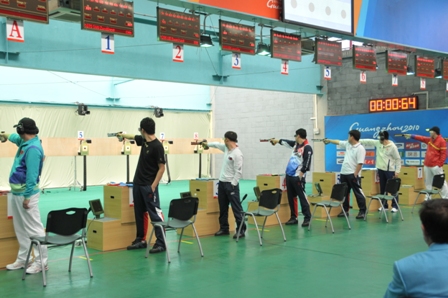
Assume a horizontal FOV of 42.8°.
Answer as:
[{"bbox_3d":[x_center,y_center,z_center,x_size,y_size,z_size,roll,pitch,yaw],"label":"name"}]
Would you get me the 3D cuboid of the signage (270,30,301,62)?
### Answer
[{"bbox_3d":[1.137,-1.848,10.310,0.759,0.470,0.060,-1,0,-42],"label":"signage"}]

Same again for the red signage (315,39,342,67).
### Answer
[{"bbox_3d":[2.173,-2.003,11.906,0.837,0.502,0.070,-1,0,-42],"label":"red signage"}]

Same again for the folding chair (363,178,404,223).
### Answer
[{"bbox_3d":[3.061,0.970,10.976,0.520,0.790,0.530,0,0,43],"label":"folding chair"}]

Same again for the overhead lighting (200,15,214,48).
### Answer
[{"bbox_3d":[-0.276,-1.929,9.389,0.220,0.530,0.180,-1,0,-42],"label":"overhead lighting"}]

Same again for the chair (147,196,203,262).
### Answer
[{"bbox_3d":[-0.659,1.029,7.531,0.520,0.790,0.530,0,0,43],"label":"chair"}]

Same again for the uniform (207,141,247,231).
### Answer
[{"bbox_3d":[0.057,0.632,9.386,0.420,1.450,0.760,-1,0,-32],"label":"uniform"}]

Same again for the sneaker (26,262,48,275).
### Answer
[{"bbox_3d":[-2.190,1.387,6.723,0.285,0.115,0.103,-1,0,-37],"label":"sneaker"}]

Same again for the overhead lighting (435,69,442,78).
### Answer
[{"bbox_3d":[5.864,-2.061,15.615,0.250,0.250,0.190,-1,0,-42],"label":"overhead lighting"}]

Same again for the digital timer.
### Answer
[{"bbox_3d":[5.578,-1.465,18.826,0.100,0.425,1.780,-1,0,-42],"label":"digital timer"}]

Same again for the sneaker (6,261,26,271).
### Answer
[{"bbox_3d":[-2.475,1.389,6.913,0.285,0.115,0.103,-1,0,-17],"label":"sneaker"}]

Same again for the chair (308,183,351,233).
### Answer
[{"bbox_3d":[1.810,0.990,9.803,0.520,0.790,0.530,0,0,43],"label":"chair"}]

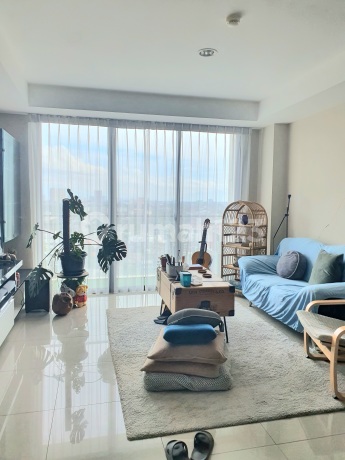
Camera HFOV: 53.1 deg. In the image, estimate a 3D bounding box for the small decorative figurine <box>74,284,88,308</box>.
[{"bbox_3d":[-1.165,0.831,4.400,0.180,0.270,0.170,0,4,-15],"label":"small decorative figurine"}]

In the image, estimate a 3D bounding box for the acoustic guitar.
[{"bbox_3d":[0.436,0.302,4.970,0.370,0.970,0.110,7,-8,23],"label":"acoustic guitar"}]

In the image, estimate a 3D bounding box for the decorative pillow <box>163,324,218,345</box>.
[{"bbox_3d":[0.134,0.770,2.630,0.400,0.120,0.220,1,4,2],"label":"decorative pillow"}]

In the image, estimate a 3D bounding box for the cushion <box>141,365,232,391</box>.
[{"bbox_3d":[0.125,1.028,2.670,0.600,0.125,0.580,1,4,2],"label":"cushion"}]

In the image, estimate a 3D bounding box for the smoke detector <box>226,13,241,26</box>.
[{"bbox_3d":[0.470,-1.619,2.664,0.108,0.050,0.108,1,4,0],"label":"smoke detector"}]

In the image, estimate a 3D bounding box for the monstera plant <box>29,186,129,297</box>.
[{"bbox_3d":[-1.161,0.122,4.313,1.190,1.240,0.900,-1,5,-13],"label":"monstera plant"}]

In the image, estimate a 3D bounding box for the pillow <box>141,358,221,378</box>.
[{"bbox_3d":[0.072,0.949,2.635,0.540,0.120,0.540,1,4,4],"label":"pillow"}]

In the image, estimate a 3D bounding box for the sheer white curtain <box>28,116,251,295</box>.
[{"bbox_3d":[-0.357,-0.309,4.950,3.141,2.425,0.150,-1,5,-13],"label":"sheer white curtain"}]

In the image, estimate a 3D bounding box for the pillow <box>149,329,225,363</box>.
[{"bbox_3d":[0.138,0.856,2.690,0.550,0.130,0.550,1,4,6],"label":"pillow"}]

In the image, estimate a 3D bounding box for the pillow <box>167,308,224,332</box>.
[{"bbox_3d":[0.195,0.746,2.910,0.460,0.140,0.330,1,4,2],"label":"pillow"}]

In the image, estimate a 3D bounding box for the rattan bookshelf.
[{"bbox_3d":[1.044,0.259,5.011,0.340,1.340,0.560,-4,6,-43],"label":"rattan bookshelf"}]

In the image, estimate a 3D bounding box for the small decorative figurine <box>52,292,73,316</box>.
[{"bbox_3d":[-1.295,0.858,4.070,0.225,0.262,0.220,-2,5,-35],"label":"small decorative figurine"}]

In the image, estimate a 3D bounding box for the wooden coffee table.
[{"bbox_3d":[0.197,0.751,3.624,0.550,0.540,1.020,0,4,-12],"label":"wooden coffee table"}]

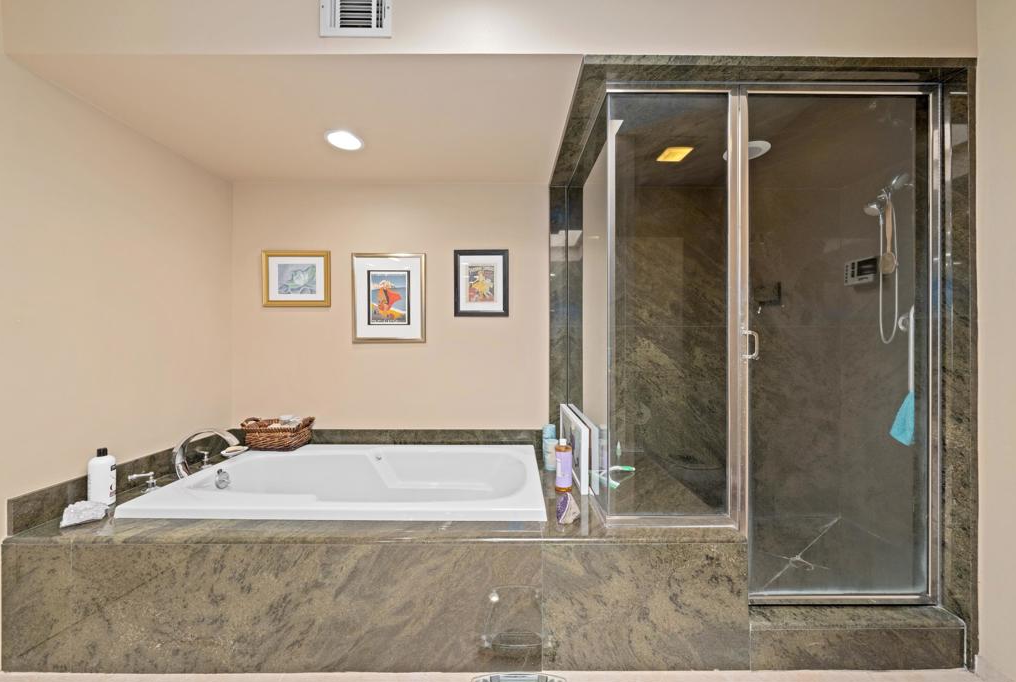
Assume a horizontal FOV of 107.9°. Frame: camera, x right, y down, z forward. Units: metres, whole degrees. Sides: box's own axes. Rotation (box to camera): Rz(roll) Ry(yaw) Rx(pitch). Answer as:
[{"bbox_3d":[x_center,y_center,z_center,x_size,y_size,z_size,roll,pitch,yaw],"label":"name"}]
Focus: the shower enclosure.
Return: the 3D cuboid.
[{"bbox_3d":[0.976,0.013,1.858,1.240,1.929,0.996,0,0,0],"label":"shower enclosure"}]

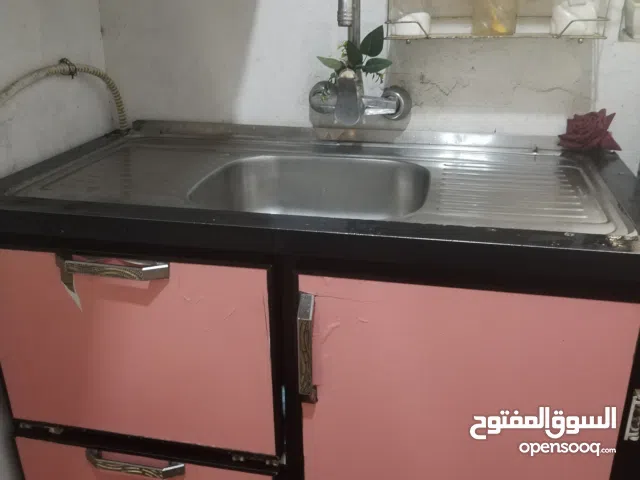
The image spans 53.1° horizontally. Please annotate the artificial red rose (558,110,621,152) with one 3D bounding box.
[{"bbox_3d":[0.506,-0.206,1.204,0.114,0.080,0.098,4,23,13],"label":"artificial red rose"}]

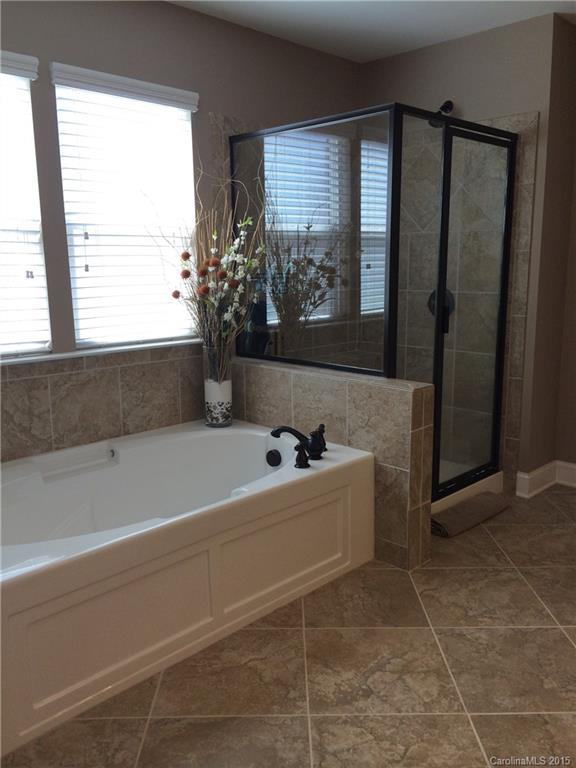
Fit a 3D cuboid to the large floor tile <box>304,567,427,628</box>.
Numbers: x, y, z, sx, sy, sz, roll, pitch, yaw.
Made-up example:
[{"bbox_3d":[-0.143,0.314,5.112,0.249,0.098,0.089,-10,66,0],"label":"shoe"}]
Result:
[{"bbox_3d":[0.286,0.836,2.605,0.456,0.010,0.456,-1,11,0],"label":"large floor tile"}]

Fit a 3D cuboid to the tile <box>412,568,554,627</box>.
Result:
[{"bbox_3d":[0.745,0.832,2.608,0.456,0.010,0.456,-1,11,0],"label":"tile"}]

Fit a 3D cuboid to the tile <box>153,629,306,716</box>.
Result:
[{"bbox_3d":[-0.169,0.925,2.151,0.456,0.010,0.456,-1,11,0],"label":"tile"}]

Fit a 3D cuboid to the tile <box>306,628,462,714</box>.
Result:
[{"bbox_3d":[0.290,0.921,2.154,0.456,0.010,0.456,-1,11,0],"label":"tile"}]

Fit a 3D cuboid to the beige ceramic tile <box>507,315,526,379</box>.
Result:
[{"bbox_3d":[1.236,-0.199,3.569,0.078,0.335,0.010,10,15,44],"label":"beige ceramic tile"}]

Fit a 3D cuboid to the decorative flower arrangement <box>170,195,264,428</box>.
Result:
[{"bbox_3d":[-0.340,-0.398,3.356,0.470,1.192,0.400,-1,11,0],"label":"decorative flower arrangement"}]

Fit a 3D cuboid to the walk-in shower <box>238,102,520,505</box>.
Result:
[{"bbox_3d":[0.449,-0.339,3.575,1.047,1.891,1.065,10,15,44],"label":"walk-in shower"}]

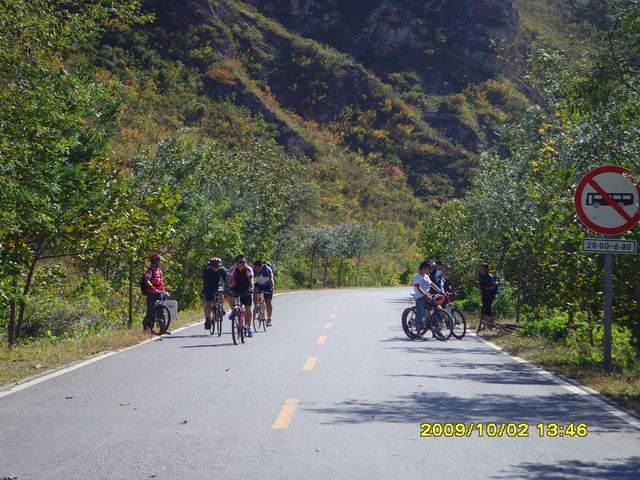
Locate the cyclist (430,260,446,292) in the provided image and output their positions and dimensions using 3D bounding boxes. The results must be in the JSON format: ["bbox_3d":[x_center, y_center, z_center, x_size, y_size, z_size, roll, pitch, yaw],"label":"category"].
[{"bbox_3d":[2.519,1.238,45.600,0.500,1.592,0.600,1,-1,-43],"label":"cyclist"}]

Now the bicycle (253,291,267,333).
[{"bbox_3d":[-1.353,1.603,49.200,0.520,0.955,1.680,0,-1,11],"label":"bicycle"}]

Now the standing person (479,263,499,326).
[{"bbox_3d":[4.284,1.386,55.000,0.420,1.602,0.500,0,-1,-30],"label":"standing person"}]

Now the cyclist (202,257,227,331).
[{"bbox_3d":[-2.227,1.143,45.800,0.540,1.588,0.750,0,-1,-10],"label":"cyclist"}]

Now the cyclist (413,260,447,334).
[{"bbox_3d":[2.227,1.200,44.200,0.520,1.584,0.620,1,-1,-43],"label":"cyclist"}]

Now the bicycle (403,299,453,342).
[{"bbox_3d":[2.197,1.556,44.200,0.580,0.987,1.700,1,-1,-43],"label":"bicycle"}]

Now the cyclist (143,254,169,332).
[{"bbox_3d":[-3.530,1.158,46.700,0.480,1.764,0.520,-1,-1,44],"label":"cyclist"}]

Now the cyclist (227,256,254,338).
[{"bbox_3d":[-1.494,1.064,40.900,0.580,1.569,0.780,0,-1,6],"label":"cyclist"}]

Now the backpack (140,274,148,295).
[{"bbox_3d":[-3.772,0.970,46.900,0.220,0.466,0.320,-1,-1,41],"label":"backpack"}]

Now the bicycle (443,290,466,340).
[{"bbox_3d":[2.664,1.557,45.200,0.580,1.003,1.680,1,-1,-41],"label":"bicycle"}]

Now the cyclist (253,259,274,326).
[{"bbox_3d":[-1.265,1.219,49.300,0.530,1.550,0.750,0,-1,11],"label":"cyclist"}]

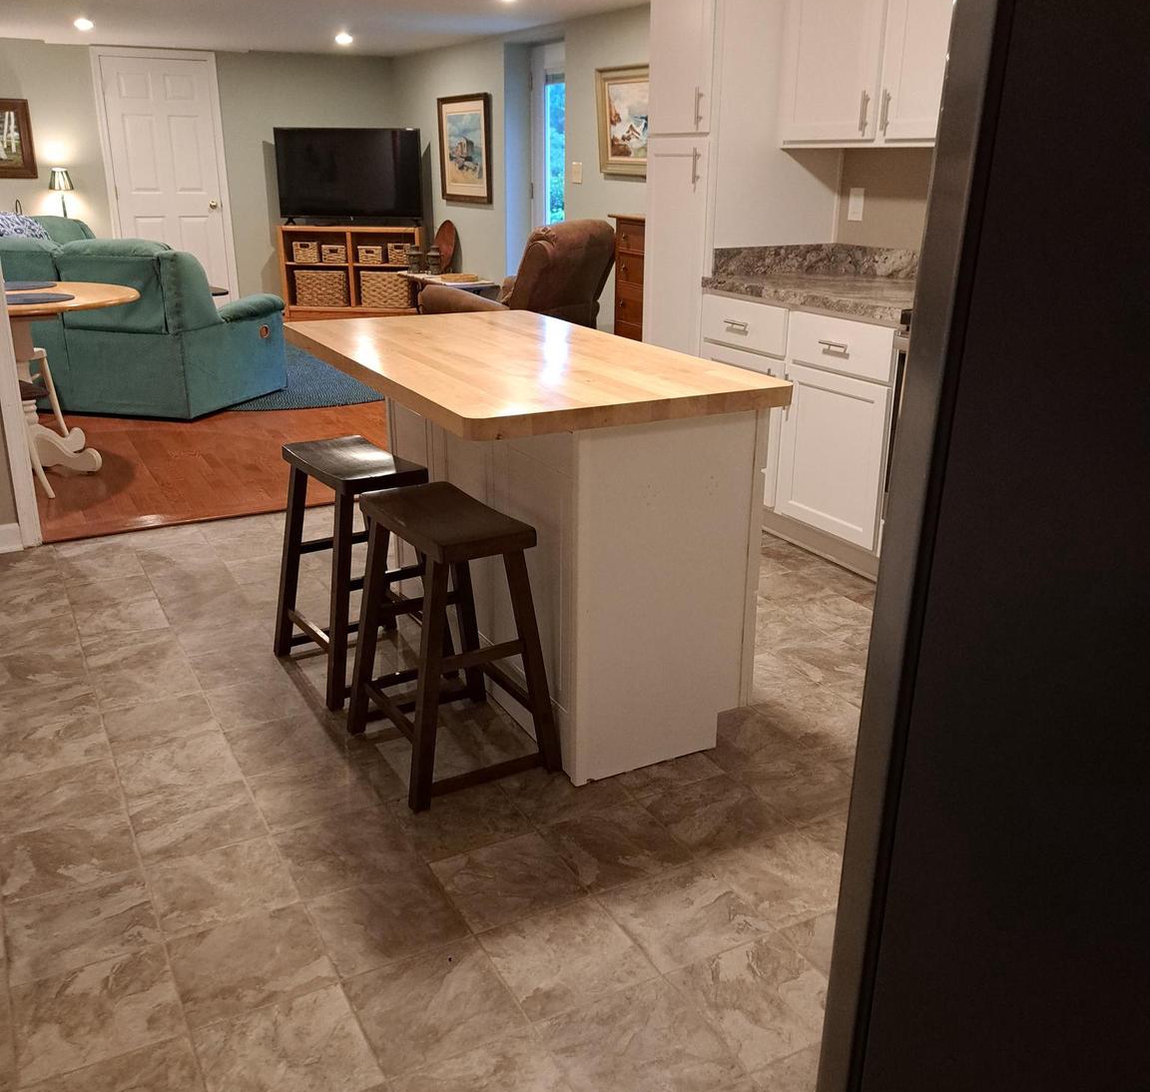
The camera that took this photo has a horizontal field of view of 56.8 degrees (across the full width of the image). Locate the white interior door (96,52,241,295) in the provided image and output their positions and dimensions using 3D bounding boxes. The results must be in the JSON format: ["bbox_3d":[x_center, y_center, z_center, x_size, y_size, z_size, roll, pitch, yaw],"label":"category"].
[{"bbox_3d":[-3.192,-2.720,8.424,0.810,2.050,0.060,-10,22,-26],"label":"white interior door"}]

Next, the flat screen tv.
[{"bbox_3d":[-1.788,-2.948,8.473,1.153,0.704,0.090,1,20,2],"label":"flat screen tv"}]

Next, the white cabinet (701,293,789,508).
[{"bbox_3d":[0.886,-0.601,4.210,0.610,0.780,0.530,-10,22,-26],"label":"white cabinet"}]

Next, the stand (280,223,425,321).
[{"bbox_3d":[-1.801,-2.201,8.794,1.136,0.844,0.360,1,20,2],"label":"stand"}]

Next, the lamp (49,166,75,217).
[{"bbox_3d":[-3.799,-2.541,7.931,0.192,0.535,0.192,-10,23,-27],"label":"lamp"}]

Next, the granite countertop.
[{"bbox_3d":[1.017,-0.960,3.829,0.650,0.140,1.060,-10,22,-26],"label":"granite countertop"}]

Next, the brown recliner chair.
[{"bbox_3d":[-0.342,-1.347,6.161,0.860,1.040,0.940,-17,26,-40],"label":"brown recliner chair"}]

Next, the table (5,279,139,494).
[{"bbox_3d":[-2.576,-0.760,4.929,1.131,0.770,1.091,-10,23,-27],"label":"table"}]

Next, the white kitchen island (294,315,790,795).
[{"bbox_3d":[-0.184,-0.097,2.977,0.808,0.891,1.399,-10,23,-27],"label":"white kitchen island"}]

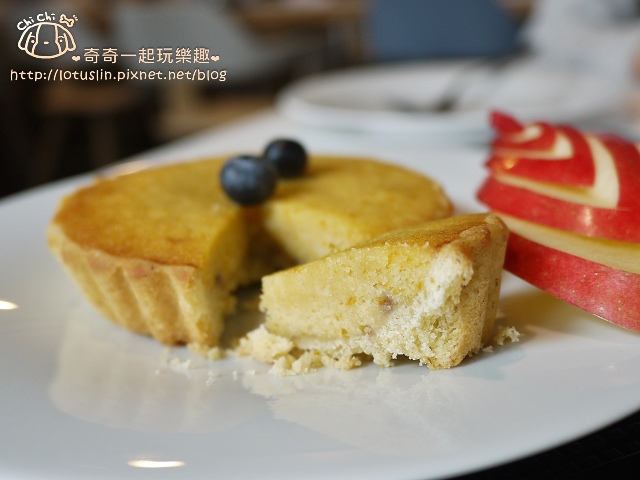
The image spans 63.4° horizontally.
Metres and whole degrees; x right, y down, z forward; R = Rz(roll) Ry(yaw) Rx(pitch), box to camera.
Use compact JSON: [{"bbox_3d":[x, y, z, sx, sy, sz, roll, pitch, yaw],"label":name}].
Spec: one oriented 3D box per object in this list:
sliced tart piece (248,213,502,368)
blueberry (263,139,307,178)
[{"bbox_3d":[0.013,0.010,0.112,0.055,0.024,0.024,-2,21,-5],"label":"sliced tart piece"},{"bbox_3d":[-0.010,-0.025,0.158,0.014,0.012,0.014,0,21,0],"label":"blueberry"}]

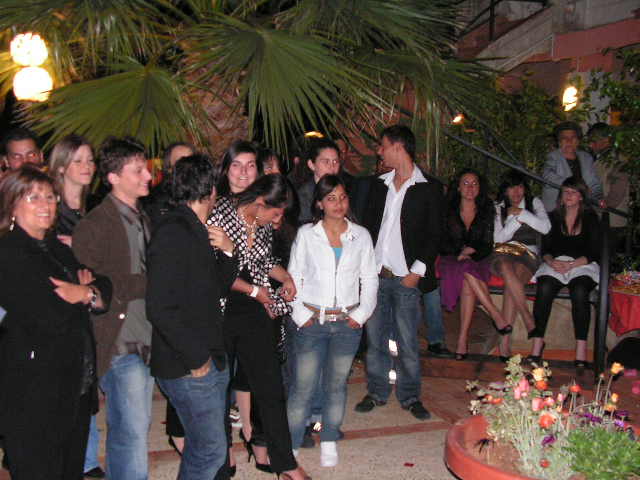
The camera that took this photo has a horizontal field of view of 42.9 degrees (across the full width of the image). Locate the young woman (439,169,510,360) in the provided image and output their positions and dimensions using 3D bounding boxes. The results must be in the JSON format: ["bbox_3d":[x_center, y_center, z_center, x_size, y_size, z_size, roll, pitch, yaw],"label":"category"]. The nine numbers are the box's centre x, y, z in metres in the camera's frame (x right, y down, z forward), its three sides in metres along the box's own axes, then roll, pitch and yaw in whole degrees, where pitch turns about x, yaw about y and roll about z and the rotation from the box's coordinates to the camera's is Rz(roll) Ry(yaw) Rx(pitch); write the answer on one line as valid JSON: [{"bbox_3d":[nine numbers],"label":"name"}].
[{"bbox_3d":[1.191,0.153,6.269,0.520,1.340,0.800,2,6,16],"label":"young woman"}]

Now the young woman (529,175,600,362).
[{"bbox_3d":[1.851,0.192,6.133,0.500,1.310,0.760,2,6,20],"label":"young woman"}]

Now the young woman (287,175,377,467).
[{"bbox_3d":[0.063,0.411,4.466,0.480,1.560,0.360,0,6,-2],"label":"young woman"}]

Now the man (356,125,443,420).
[{"bbox_3d":[0.525,0.188,5.308,0.540,1.830,0.360,1,6,14],"label":"man"}]

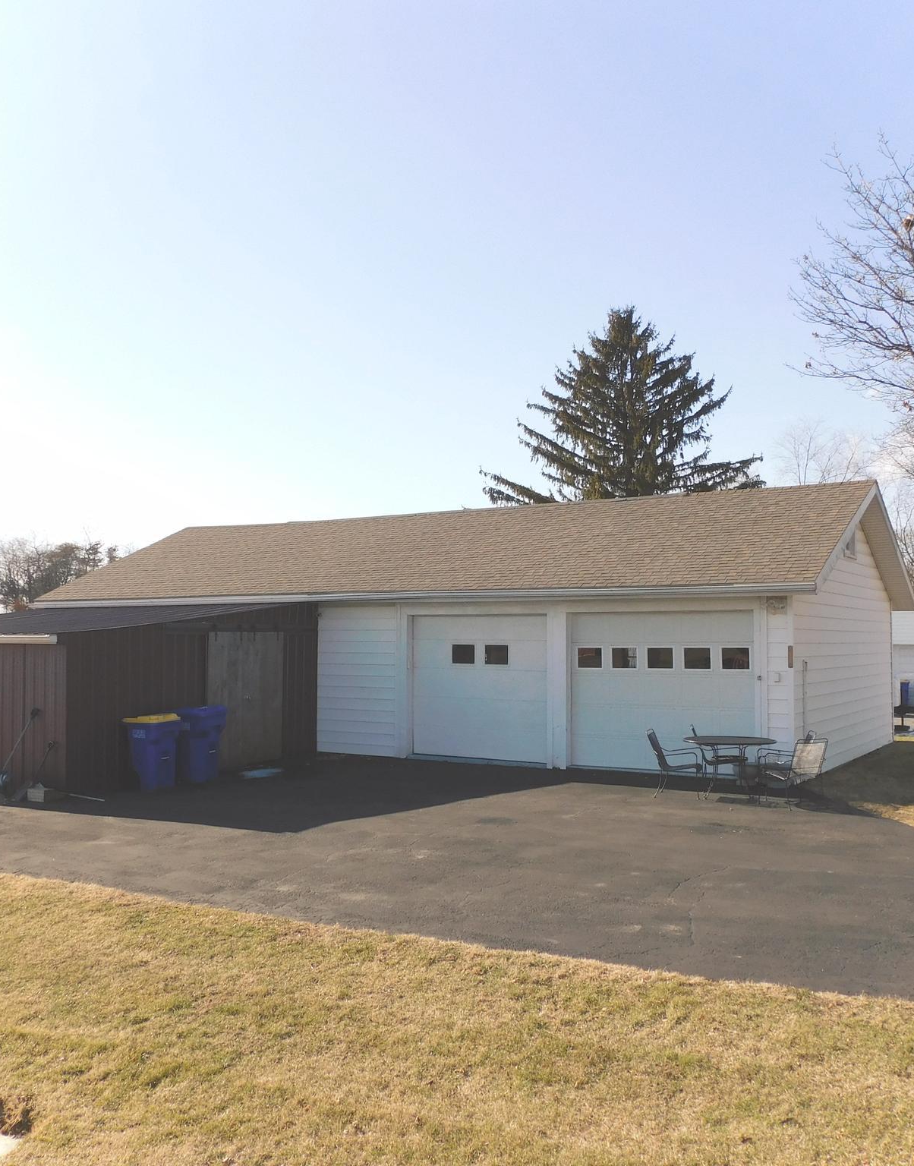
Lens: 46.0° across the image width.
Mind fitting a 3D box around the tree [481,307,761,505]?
[{"bbox_3d":[5.554,-2.492,36.184,9.600,13.432,9.600,-2,-4,32],"label":"tree"}]

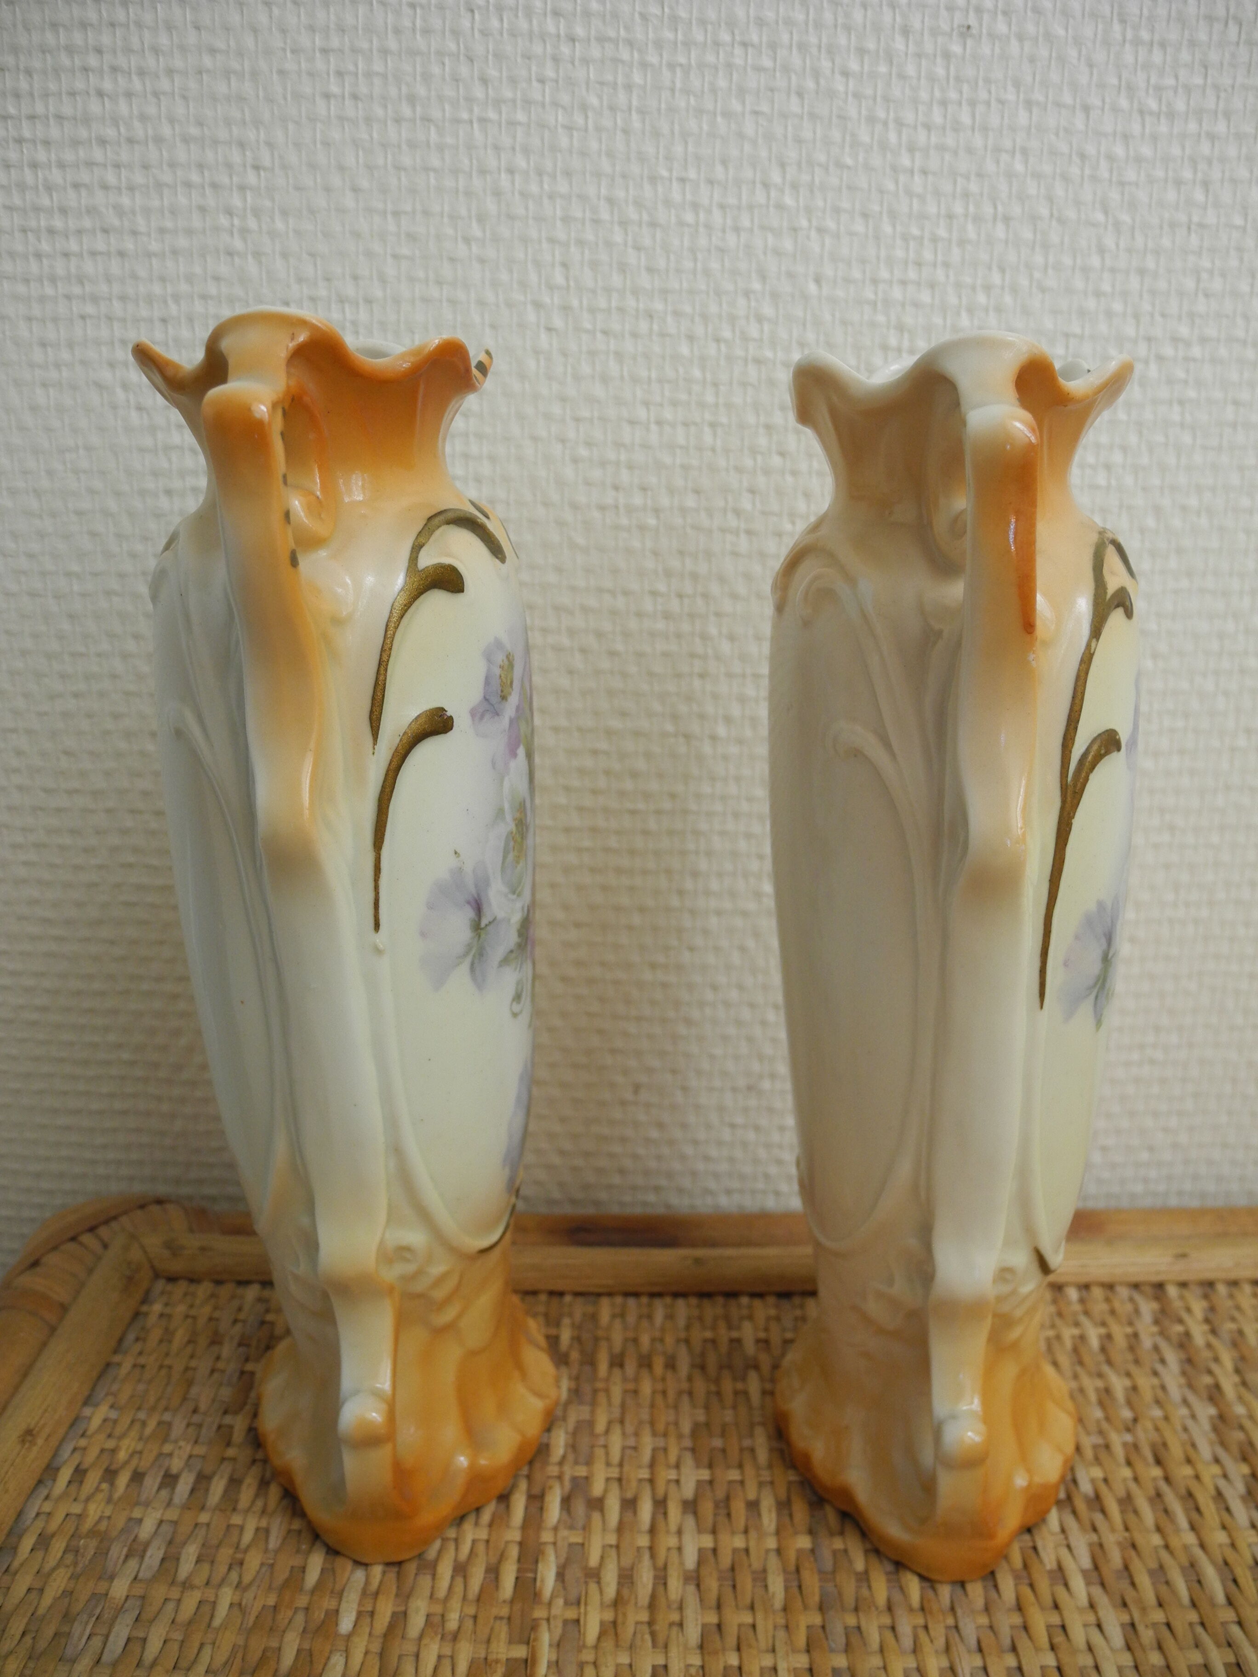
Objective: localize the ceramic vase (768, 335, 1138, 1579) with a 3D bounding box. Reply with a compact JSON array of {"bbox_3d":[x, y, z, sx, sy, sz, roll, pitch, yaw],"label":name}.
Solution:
[{"bbox_3d":[0.071,0.024,0.304,0.079,0.253,0.102,1,16,5],"label":"ceramic vase"}]

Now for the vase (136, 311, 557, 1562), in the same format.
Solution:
[{"bbox_3d":[-0.059,0.024,0.306,0.079,0.256,0.102,-1,15,0],"label":"vase"}]

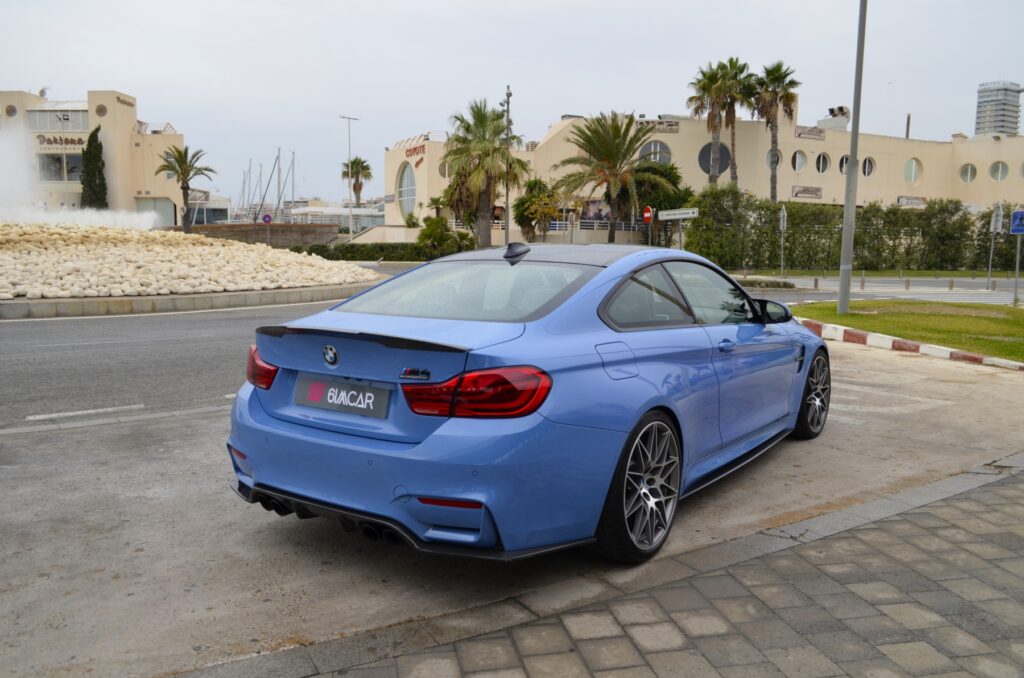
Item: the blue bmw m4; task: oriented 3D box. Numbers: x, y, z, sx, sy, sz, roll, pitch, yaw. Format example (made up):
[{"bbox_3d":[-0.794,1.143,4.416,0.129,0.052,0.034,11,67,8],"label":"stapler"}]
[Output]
[{"bbox_3d":[0.603,0.101,4.785,1.920,1.383,4.670,5,8,35],"label":"blue bmw m4"}]

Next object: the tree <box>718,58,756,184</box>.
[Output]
[{"bbox_3d":[16.110,-12.700,55.000,2.870,14.360,2.870,1,6,0],"label":"tree"}]

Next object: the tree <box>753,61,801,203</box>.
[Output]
[{"bbox_3d":[18.500,-12.400,54.000,3.380,13.960,3.380,1,6,0],"label":"tree"}]

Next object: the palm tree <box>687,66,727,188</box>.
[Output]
[{"bbox_3d":[13.590,-12.110,53.000,2.900,13.570,2.900,1,6,0],"label":"palm tree"}]

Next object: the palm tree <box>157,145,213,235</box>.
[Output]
[{"bbox_3d":[-23.080,-9.840,54.000,4.230,7.300,4.230,1,6,0],"label":"palm tree"}]

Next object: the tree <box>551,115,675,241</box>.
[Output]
[{"bbox_3d":[5.580,-8.430,43.000,6.730,8.340,6.730,1,6,0],"label":"tree"}]

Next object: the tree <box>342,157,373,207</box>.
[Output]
[{"bbox_3d":[-16.530,-14.680,82.000,3.320,9.500,3.320,1,6,0],"label":"tree"}]

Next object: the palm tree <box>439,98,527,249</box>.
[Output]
[{"bbox_3d":[-1.520,-8.370,41.000,4.710,8.630,4.710,1,6,0],"label":"palm tree"}]

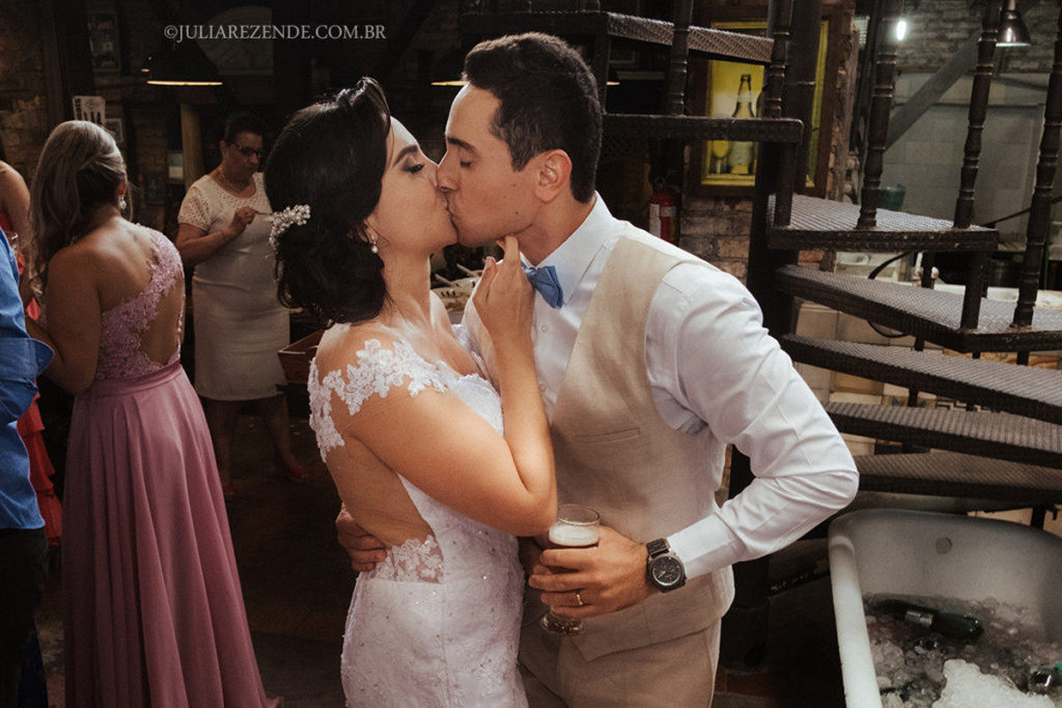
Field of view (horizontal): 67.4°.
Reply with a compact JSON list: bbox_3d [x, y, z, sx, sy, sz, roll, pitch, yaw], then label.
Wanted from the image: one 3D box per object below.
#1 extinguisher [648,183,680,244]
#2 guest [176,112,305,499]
[{"bbox_3d":[0.586,-0.531,3.553,0.150,0.470,0.145,2,13,7],"label":"extinguisher"},{"bbox_3d":[-1.255,-0.196,3.470,0.420,1.640,0.500,13,18,43],"label":"guest"}]

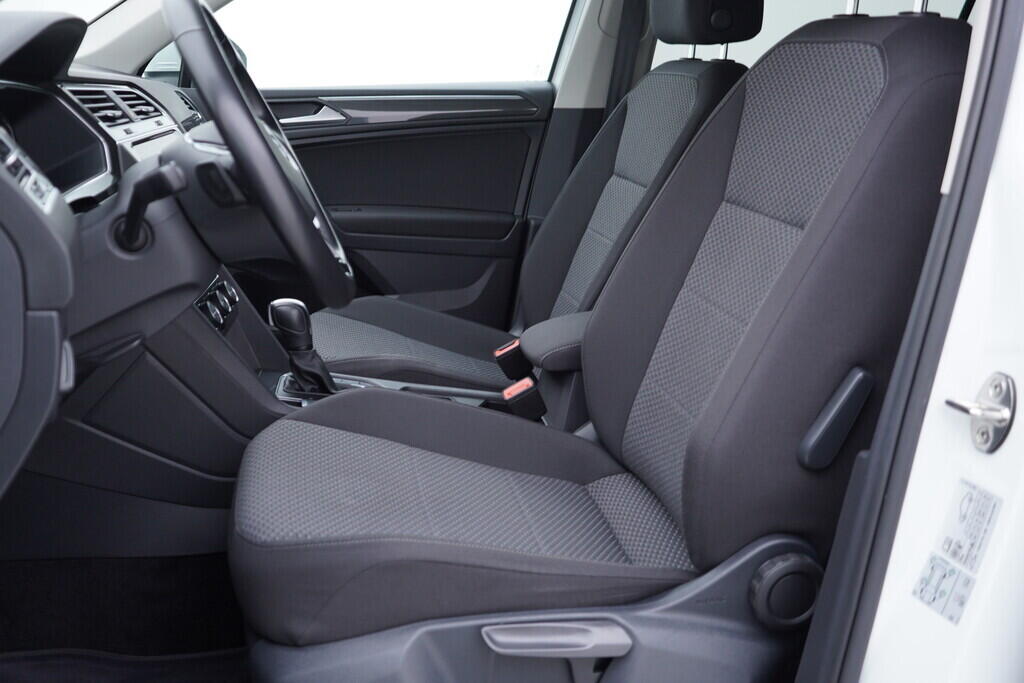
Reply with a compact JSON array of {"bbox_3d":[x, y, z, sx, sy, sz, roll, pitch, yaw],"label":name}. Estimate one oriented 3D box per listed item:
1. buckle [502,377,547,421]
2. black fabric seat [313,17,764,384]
[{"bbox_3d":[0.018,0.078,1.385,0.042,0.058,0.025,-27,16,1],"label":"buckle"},{"bbox_3d":[0.033,-0.202,1.847,0.830,1.030,0.540,-2,15,-6],"label":"black fabric seat"}]

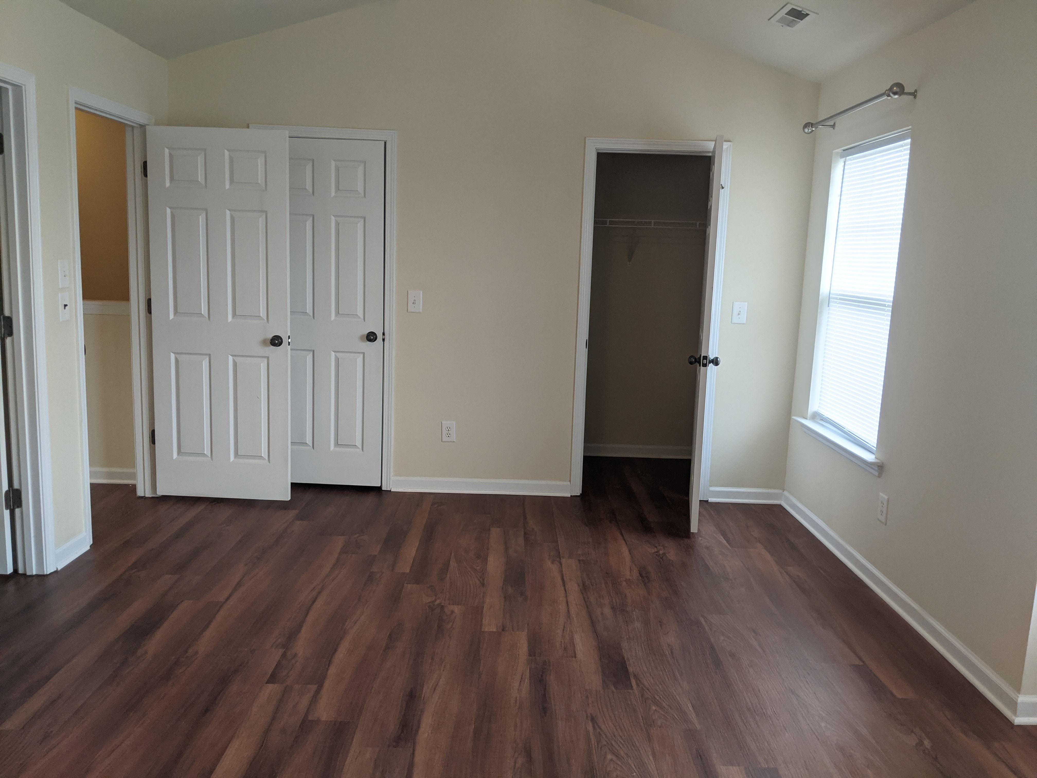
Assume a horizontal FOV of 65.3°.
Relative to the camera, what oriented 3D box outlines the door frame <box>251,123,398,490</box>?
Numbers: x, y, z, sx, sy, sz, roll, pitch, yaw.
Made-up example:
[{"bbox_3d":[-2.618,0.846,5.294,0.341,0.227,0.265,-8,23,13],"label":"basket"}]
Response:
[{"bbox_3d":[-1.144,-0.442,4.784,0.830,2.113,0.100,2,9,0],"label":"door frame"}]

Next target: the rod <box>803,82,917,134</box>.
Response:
[{"bbox_3d":[1.621,-1.329,3.881,0.148,0.068,1.110,2,9,0],"label":"rod"}]

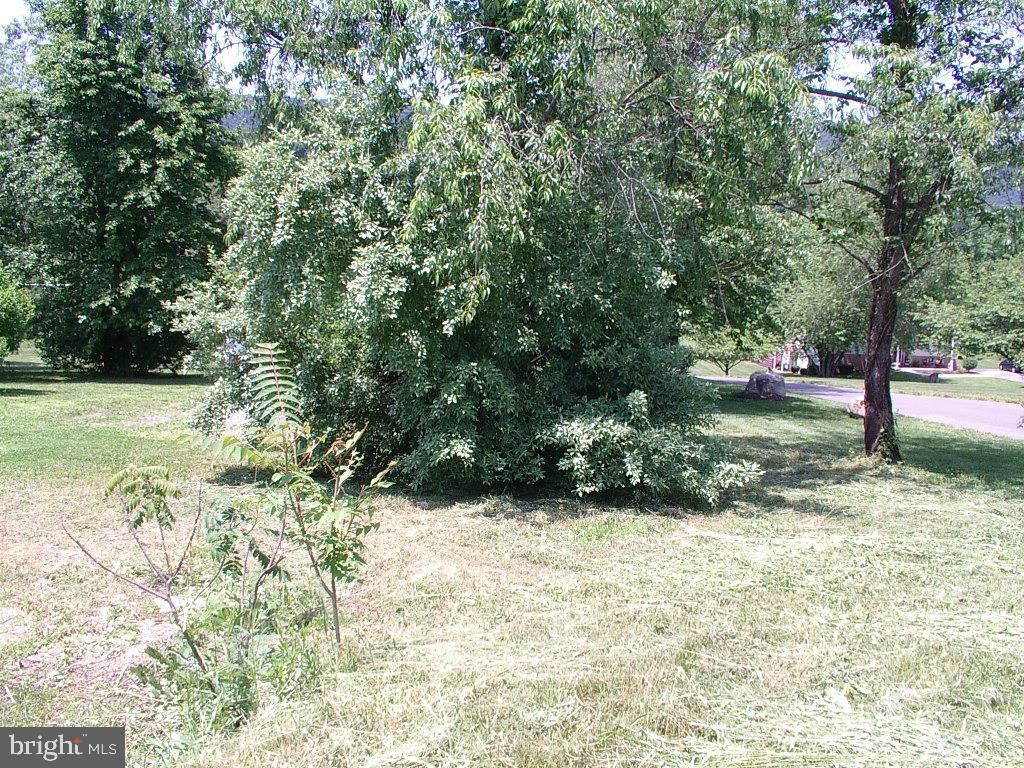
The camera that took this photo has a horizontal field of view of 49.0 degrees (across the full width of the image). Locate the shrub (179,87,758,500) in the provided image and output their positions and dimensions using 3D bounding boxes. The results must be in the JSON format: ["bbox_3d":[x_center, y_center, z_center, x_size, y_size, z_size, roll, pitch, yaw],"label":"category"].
[{"bbox_3d":[-0.470,-1.050,11.900,6.000,4.200,4.300,0,3,0],"label":"shrub"}]

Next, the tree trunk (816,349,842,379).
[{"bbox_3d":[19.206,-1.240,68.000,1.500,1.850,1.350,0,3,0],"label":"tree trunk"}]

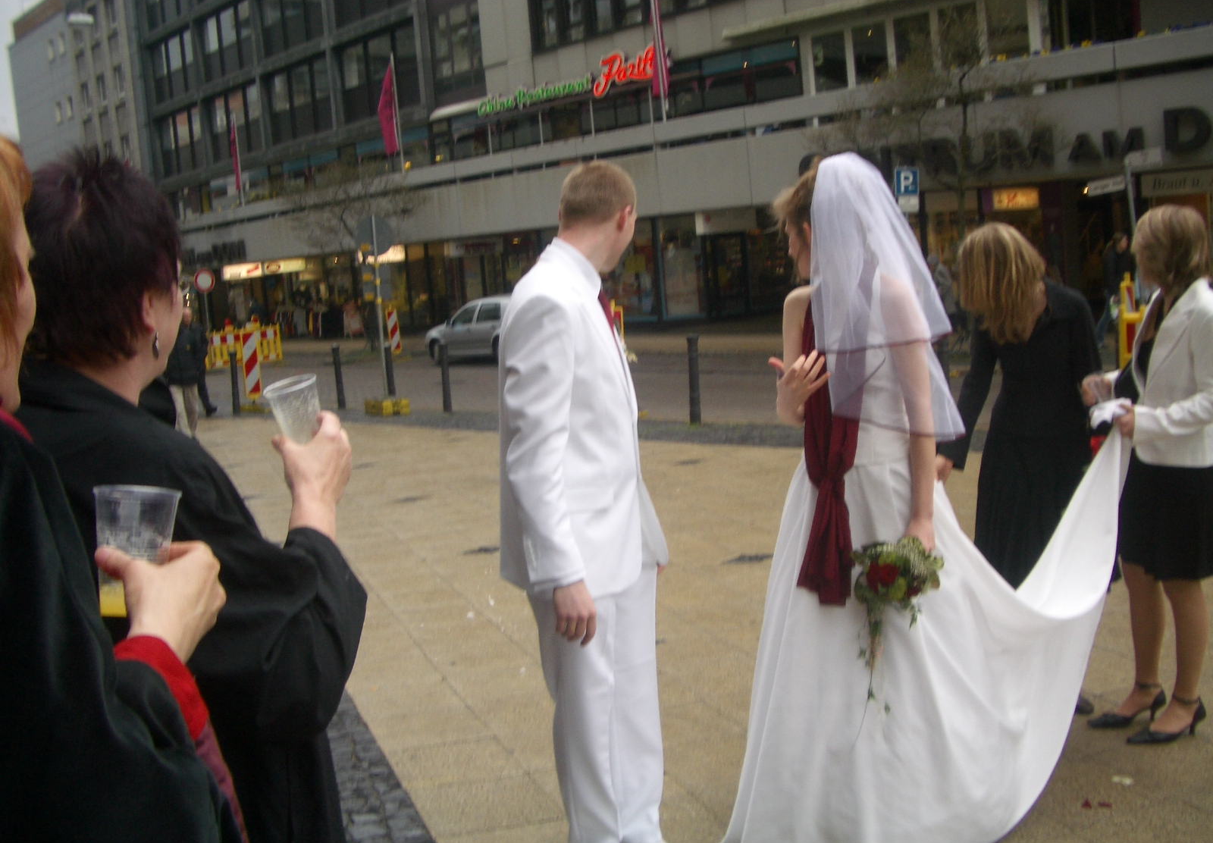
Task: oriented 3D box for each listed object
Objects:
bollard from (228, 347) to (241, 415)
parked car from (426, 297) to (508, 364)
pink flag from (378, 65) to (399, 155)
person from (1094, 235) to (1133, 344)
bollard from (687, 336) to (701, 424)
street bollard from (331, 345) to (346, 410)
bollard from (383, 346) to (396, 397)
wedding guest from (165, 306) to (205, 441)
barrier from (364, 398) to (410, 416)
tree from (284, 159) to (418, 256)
[{"bbox_3d":[-5.470,-0.584,17.943,0.120,1.000,0.120,-7,8,-16],"label":"bollard"},{"bbox_3d":[-2.600,-2.160,27.800,1.720,1.460,4.200,-11,10,-38],"label":"parked car"},{"bbox_3d":[-7.464,-10.644,42.000,0.600,3.000,0.300,-6,8,-5],"label":"pink flag"},{"bbox_3d":[7.251,-1.846,17.492,0.600,1.660,0.480,0,10,33],"label":"person"},{"bbox_3d":[0.946,-0.451,13.506,0.120,1.000,0.120,-4,8,5],"label":"bollard"},{"bbox_3d":[-4.060,-0.666,18.601,0.120,1.000,0.120,-6,8,-11],"label":"street bollard"},{"bbox_3d":[-3.275,-0.660,18.736,0.120,1.000,0.120,-6,8,-9],"label":"bollard"},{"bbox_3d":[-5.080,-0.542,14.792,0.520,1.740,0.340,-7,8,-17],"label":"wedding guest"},{"bbox_3d":[-3.276,-0.228,18.249,0.650,0.240,0.550,-9,9,-29],"label":"barrier"},{"bbox_3d":[-6.524,-4.337,31.800,3.200,4.600,3.200,-6,8,-10],"label":"tree"}]

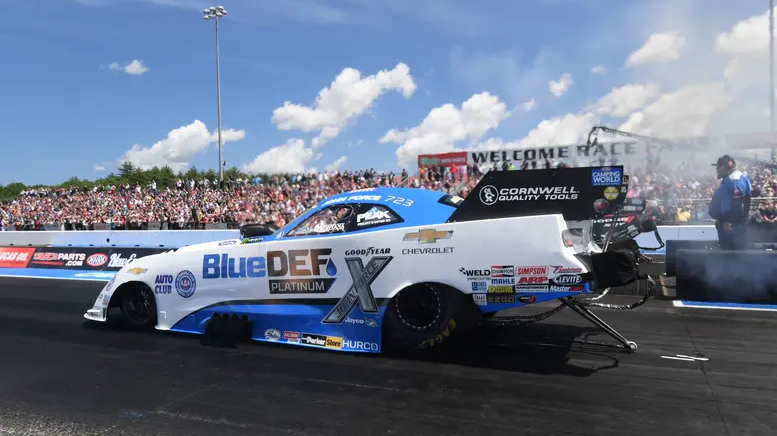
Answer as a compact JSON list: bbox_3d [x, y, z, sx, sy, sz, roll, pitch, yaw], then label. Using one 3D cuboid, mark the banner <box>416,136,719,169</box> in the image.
[{"bbox_3d":[13.281,-5.149,45.240,23.198,1.200,0.100,-1,1,23],"label":"banner"}]

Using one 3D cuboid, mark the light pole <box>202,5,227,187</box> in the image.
[{"bbox_3d":[-17.562,-10.508,57.789,3.000,22.200,0.800,-1,1,23],"label":"light pole"}]

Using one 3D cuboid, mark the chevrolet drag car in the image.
[{"bbox_3d":[-0.599,0.393,6.128,6.000,1.550,1.980,-1,1,23],"label":"chevrolet drag car"}]

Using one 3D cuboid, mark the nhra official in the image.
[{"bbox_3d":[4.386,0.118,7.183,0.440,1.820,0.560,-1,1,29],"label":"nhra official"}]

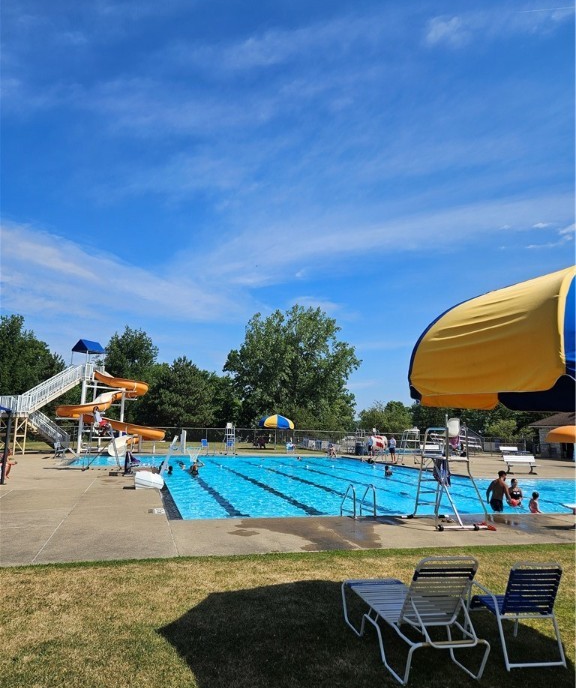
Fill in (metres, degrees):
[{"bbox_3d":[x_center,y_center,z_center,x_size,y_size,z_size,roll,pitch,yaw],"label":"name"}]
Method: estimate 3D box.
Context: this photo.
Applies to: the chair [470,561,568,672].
[{"bbox_3d":[2.080,2.466,4.866,0.590,0.880,0.810,3,-10,-11],"label":"chair"}]

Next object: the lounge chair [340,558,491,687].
[{"bbox_3d":[1.121,2.420,5.019,0.685,0.980,1.770,3,-10,-12],"label":"lounge chair"}]

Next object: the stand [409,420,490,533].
[{"bbox_3d":[3.558,2.875,11.806,1.220,2.410,1.580,4,-10,-14],"label":"stand"}]

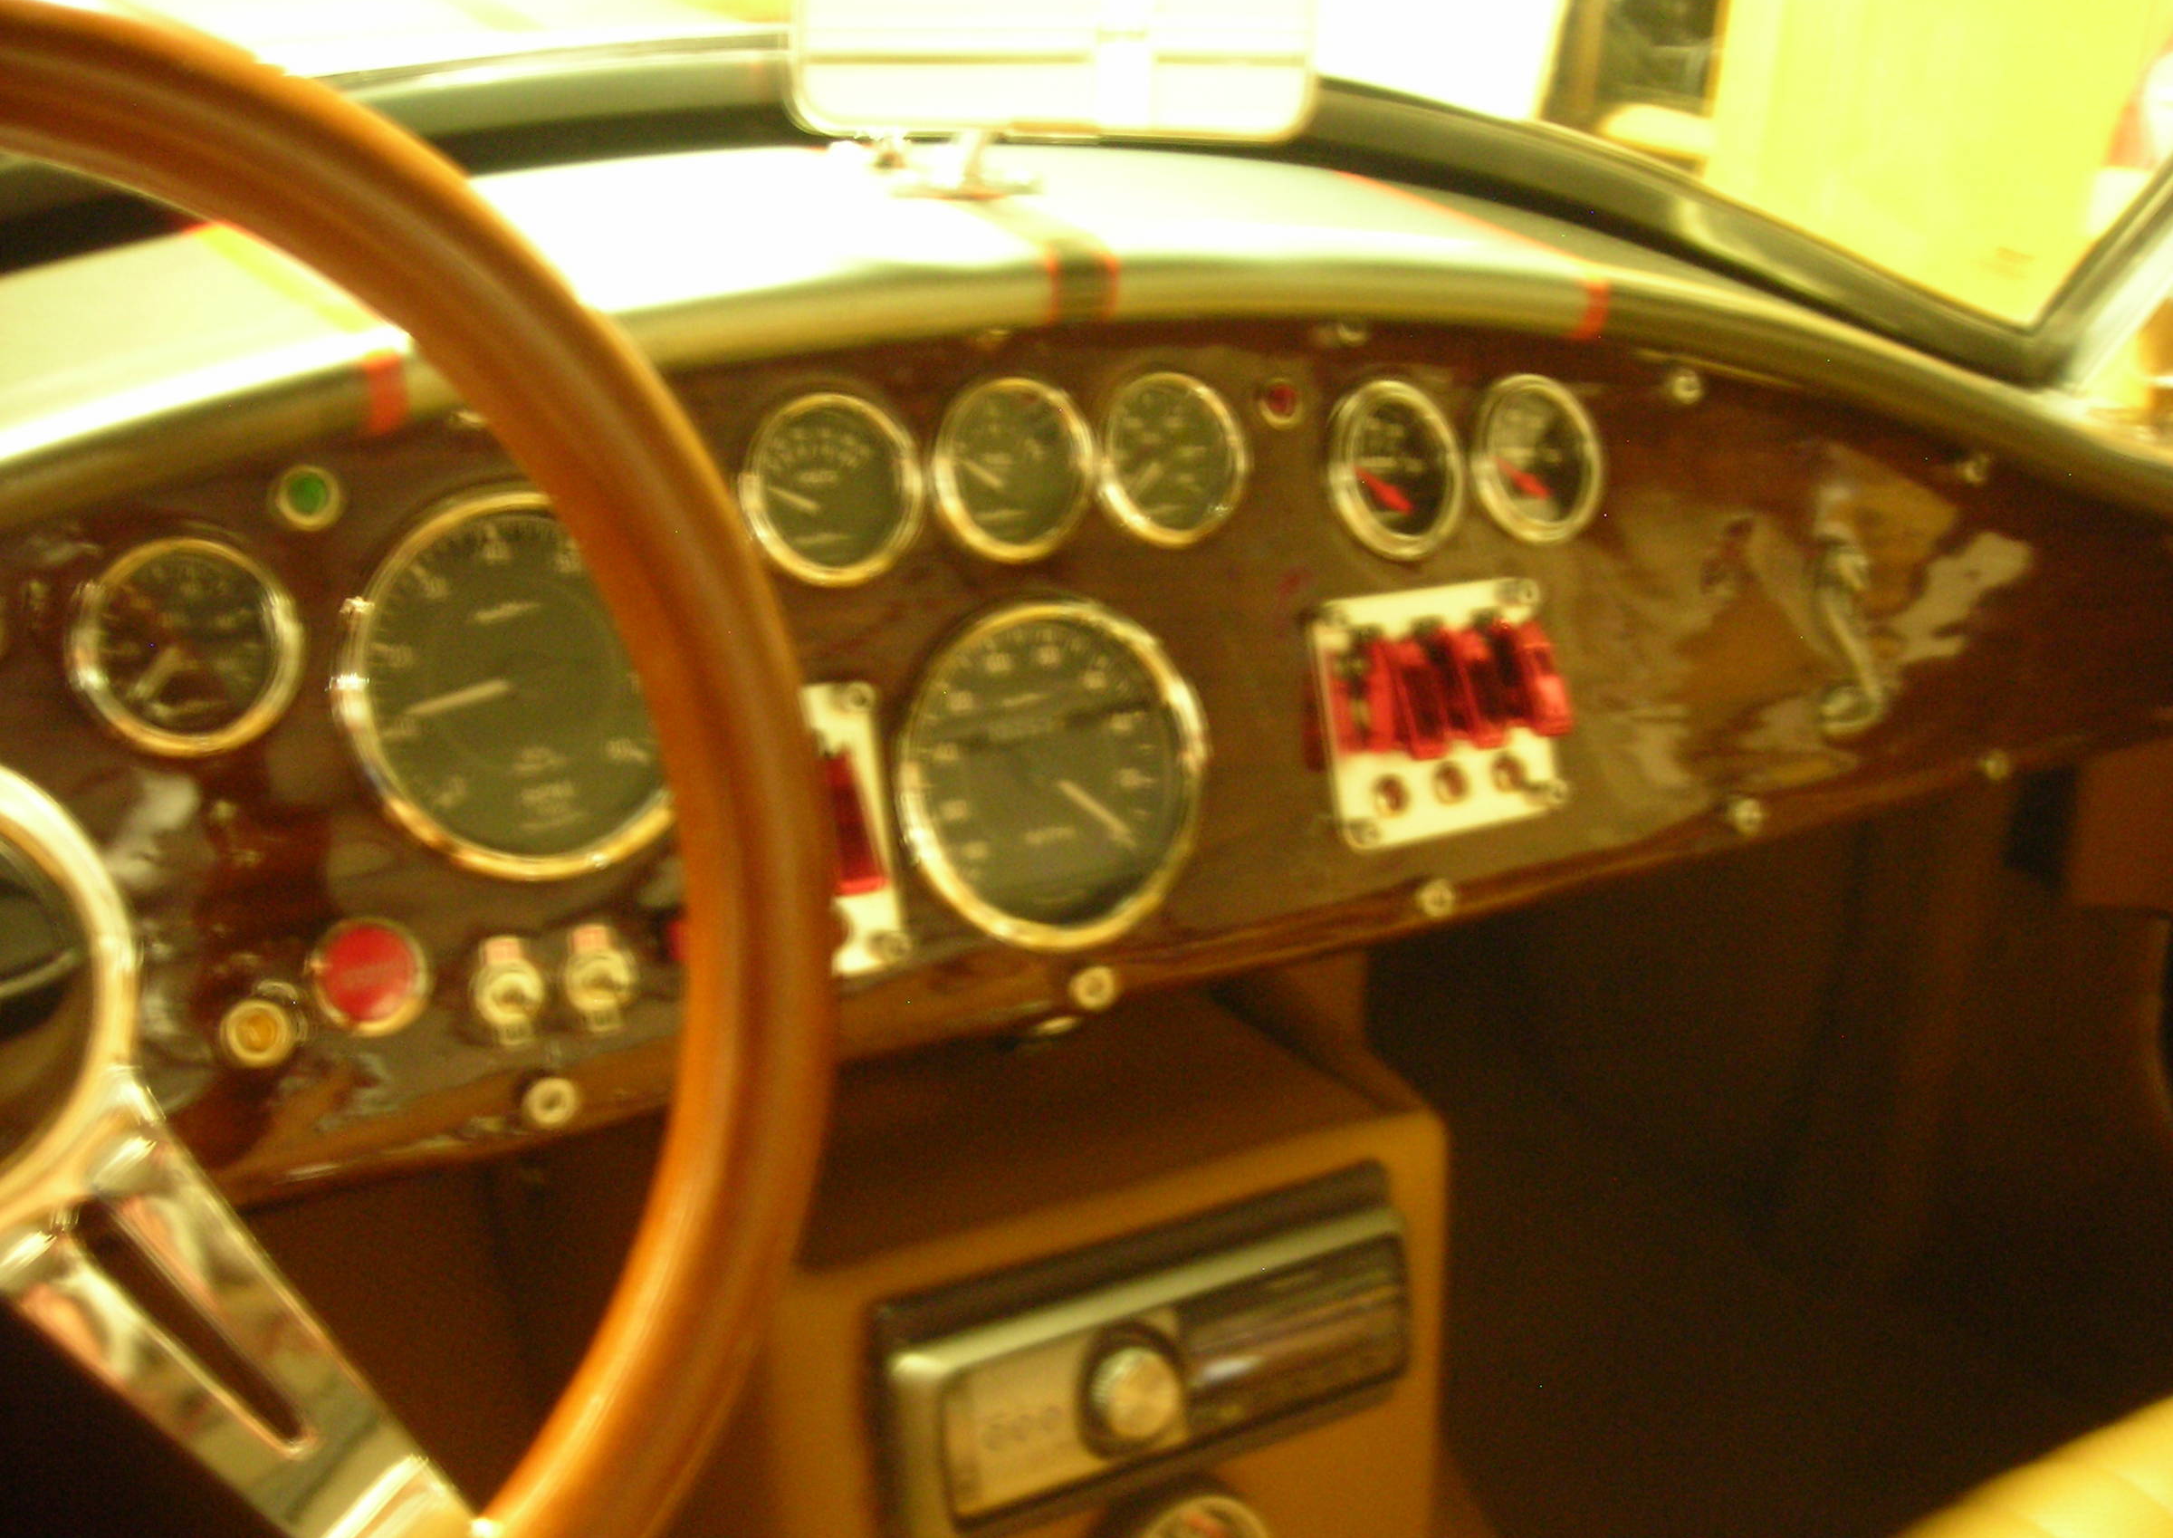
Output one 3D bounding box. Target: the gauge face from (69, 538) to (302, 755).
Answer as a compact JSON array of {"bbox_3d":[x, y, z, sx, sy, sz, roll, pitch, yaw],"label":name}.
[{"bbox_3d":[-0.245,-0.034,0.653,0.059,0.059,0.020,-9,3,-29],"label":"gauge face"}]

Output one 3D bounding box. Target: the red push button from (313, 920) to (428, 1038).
[{"bbox_3d":[-0.203,0.059,0.675,0.032,0.032,0.016,-9,3,-29],"label":"red push button"}]

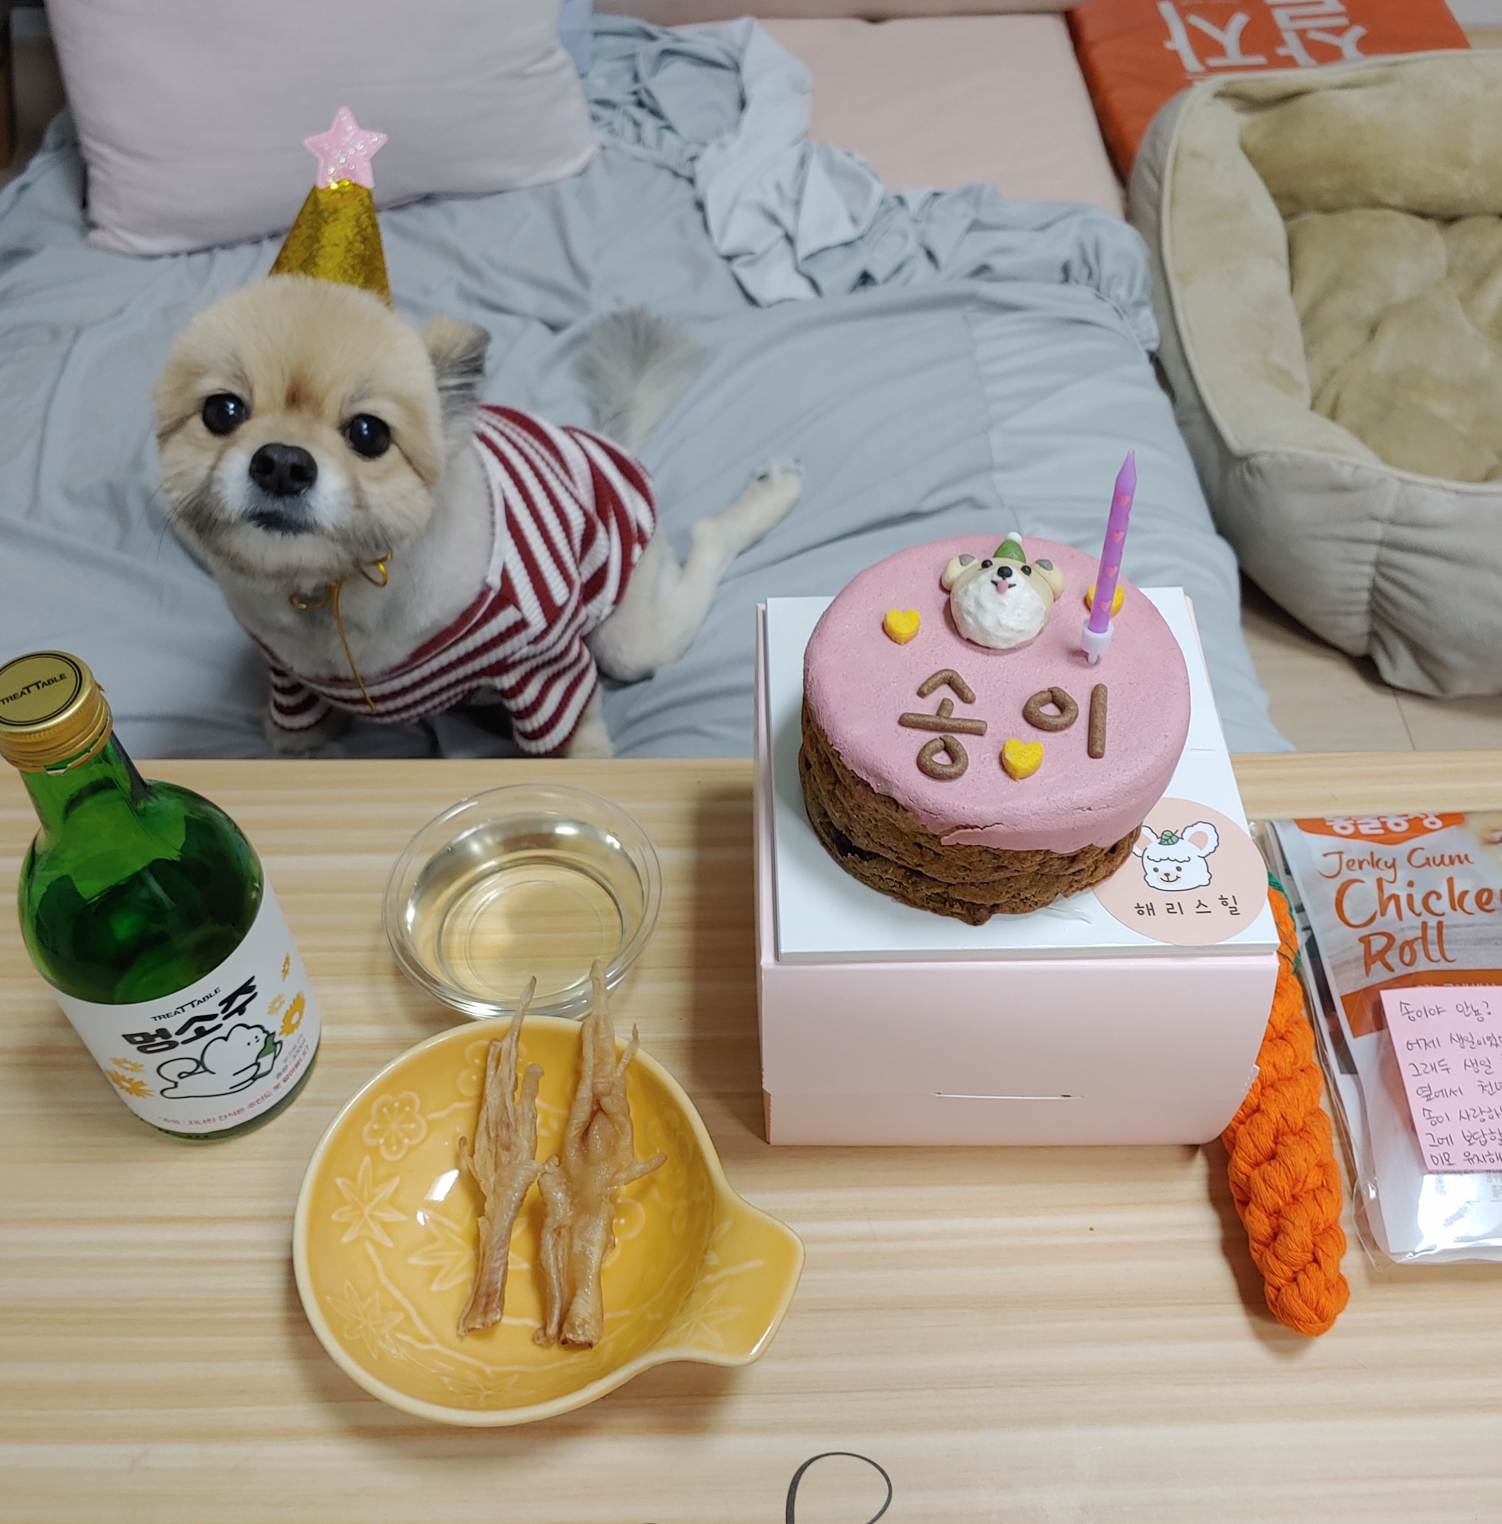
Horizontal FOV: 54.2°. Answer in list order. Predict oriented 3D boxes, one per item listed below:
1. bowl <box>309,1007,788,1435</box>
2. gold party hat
[{"bbox_3d":[-0.063,0.155,0.472,0.157,0.044,0.131,16,52,13],"label":"bowl"},{"bbox_3d":[-0.189,-0.248,0.670,0.066,0.066,0.108,5,89,-29],"label":"gold party hat"}]

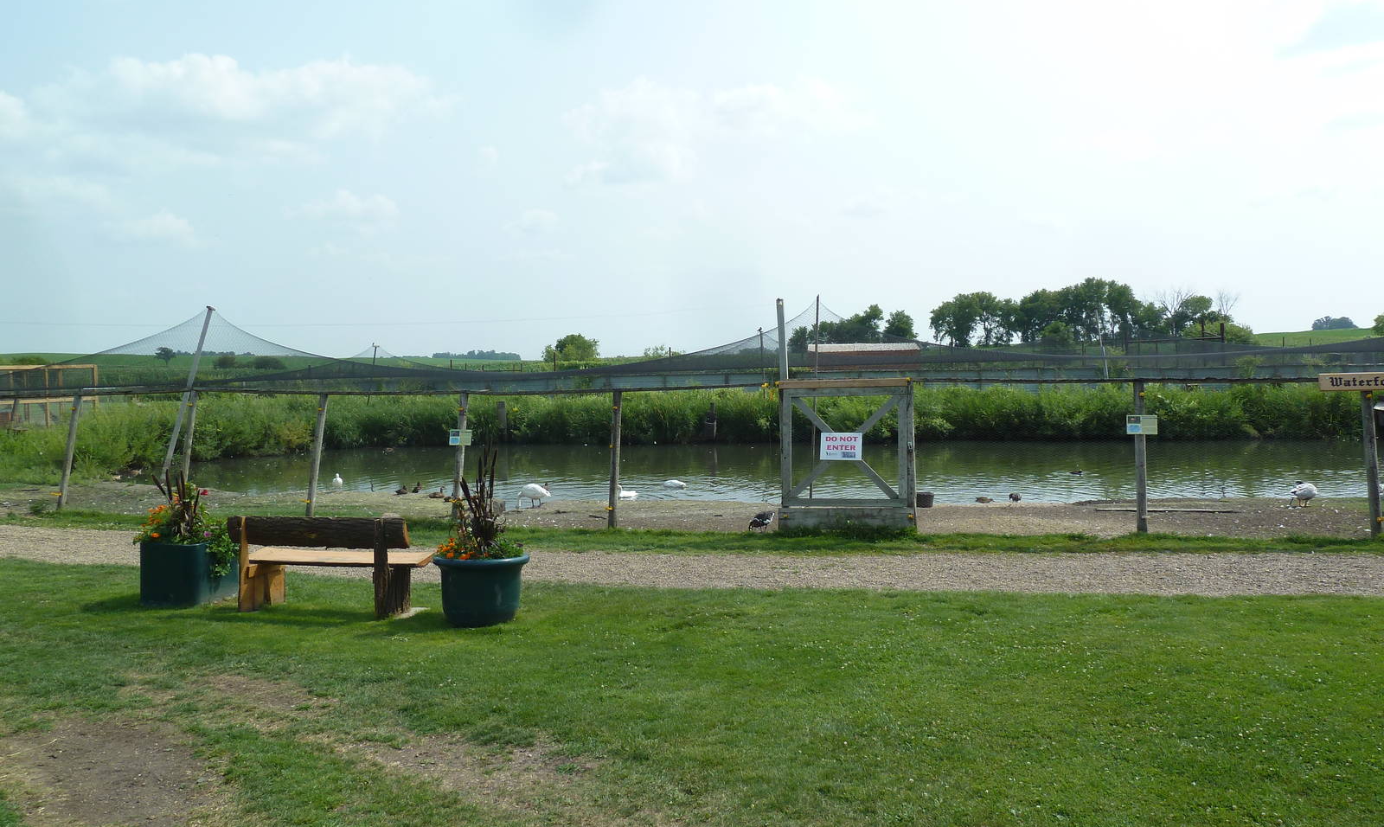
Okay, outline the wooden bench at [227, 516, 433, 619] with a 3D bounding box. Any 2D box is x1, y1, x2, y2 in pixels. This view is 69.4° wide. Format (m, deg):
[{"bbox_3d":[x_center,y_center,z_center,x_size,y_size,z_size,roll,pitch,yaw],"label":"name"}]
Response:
[{"bbox_3d":[-3.040,1.250,8.410,1.640,0.810,0.600,0,0,12],"label":"wooden bench"}]

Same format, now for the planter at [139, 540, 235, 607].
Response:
[{"bbox_3d":[-4.480,1.405,9.040,0.580,0.520,0.620,0,0,12],"label":"planter"}]

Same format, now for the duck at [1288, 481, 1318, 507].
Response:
[{"bbox_3d":[11.205,1.495,18.300,0.500,0.475,0.330,-1,0,-17],"label":"duck"}]

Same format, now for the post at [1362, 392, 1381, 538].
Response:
[{"bbox_3d":[8.805,0.623,12.950,0.137,2.020,0.137,-1,-2,0],"label":"post"}]

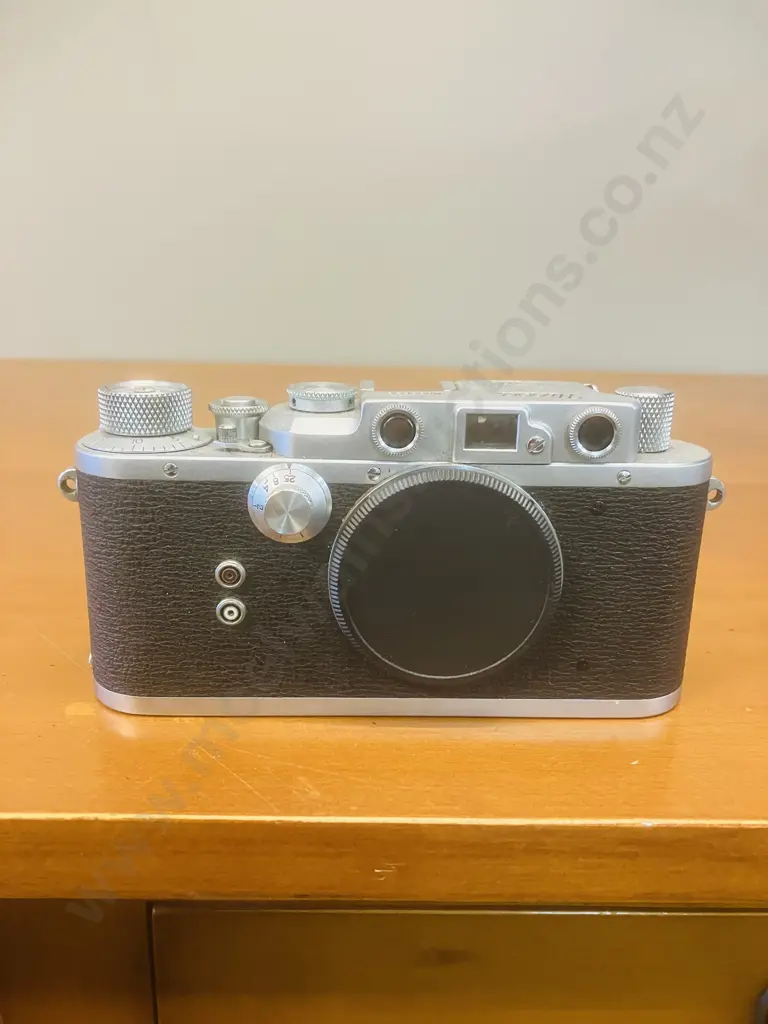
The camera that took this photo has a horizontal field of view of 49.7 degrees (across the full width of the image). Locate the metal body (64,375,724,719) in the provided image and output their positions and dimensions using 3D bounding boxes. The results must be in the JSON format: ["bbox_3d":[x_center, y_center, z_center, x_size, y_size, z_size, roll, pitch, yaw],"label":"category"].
[{"bbox_3d":[0.002,0.008,0.179,0.144,0.070,0.041,1,15,-1],"label":"metal body"}]

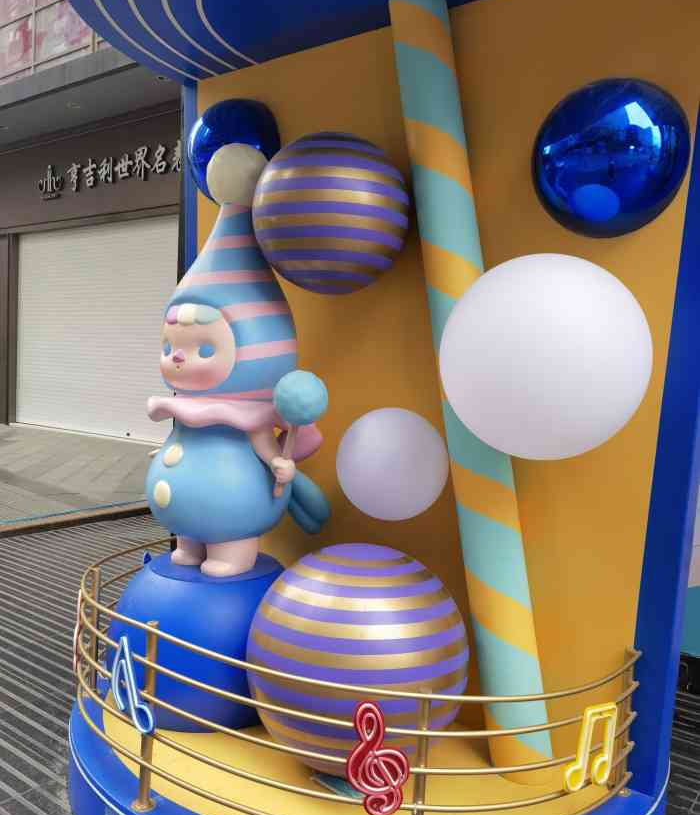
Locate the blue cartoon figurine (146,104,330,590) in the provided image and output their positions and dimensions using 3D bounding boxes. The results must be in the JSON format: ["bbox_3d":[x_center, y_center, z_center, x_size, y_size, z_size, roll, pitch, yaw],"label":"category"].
[{"bbox_3d":[-0.383,-0.171,2.652,0.820,1.510,0.660,5,4,36],"label":"blue cartoon figurine"}]

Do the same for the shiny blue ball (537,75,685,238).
[{"bbox_3d":[0.713,-0.678,2.002,0.410,0.410,0.410,2,3,0],"label":"shiny blue ball"}]

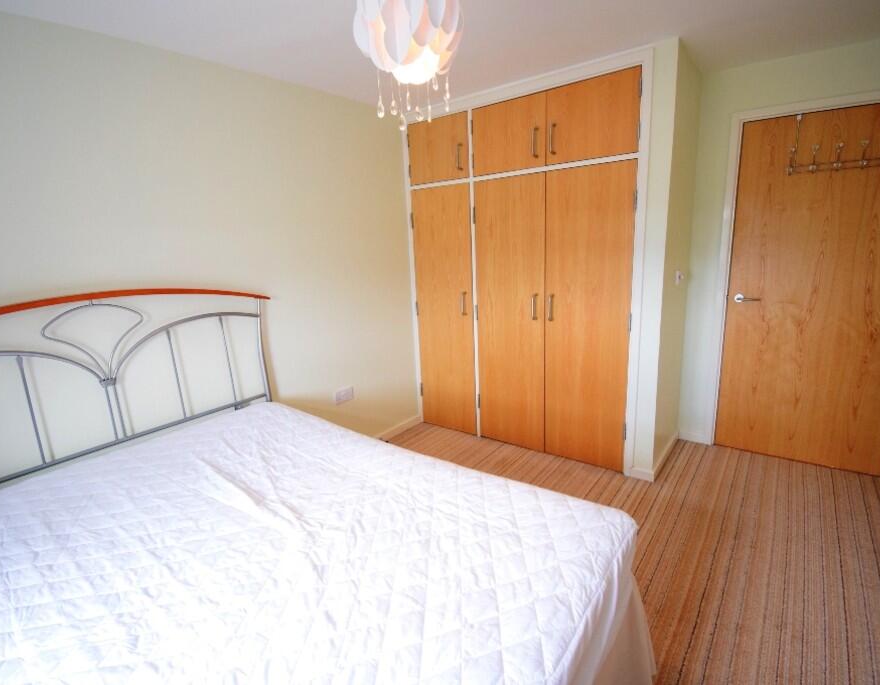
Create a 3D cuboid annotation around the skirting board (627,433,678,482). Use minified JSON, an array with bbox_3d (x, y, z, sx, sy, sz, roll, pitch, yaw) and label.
[{"bbox_3d":[1.401,0.707,2.773,0.161,0.070,0.712,6,14,37],"label":"skirting board"}]

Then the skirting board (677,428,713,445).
[{"bbox_3d":[1.748,0.658,2.934,0.186,0.070,0.018,6,14,37],"label":"skirting board"}]

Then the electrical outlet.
[{"bbox_3d":[-0.631,0.357,2.856,0.012,0.086,0.146,6,14,37],"label":"electrical outlet"}]

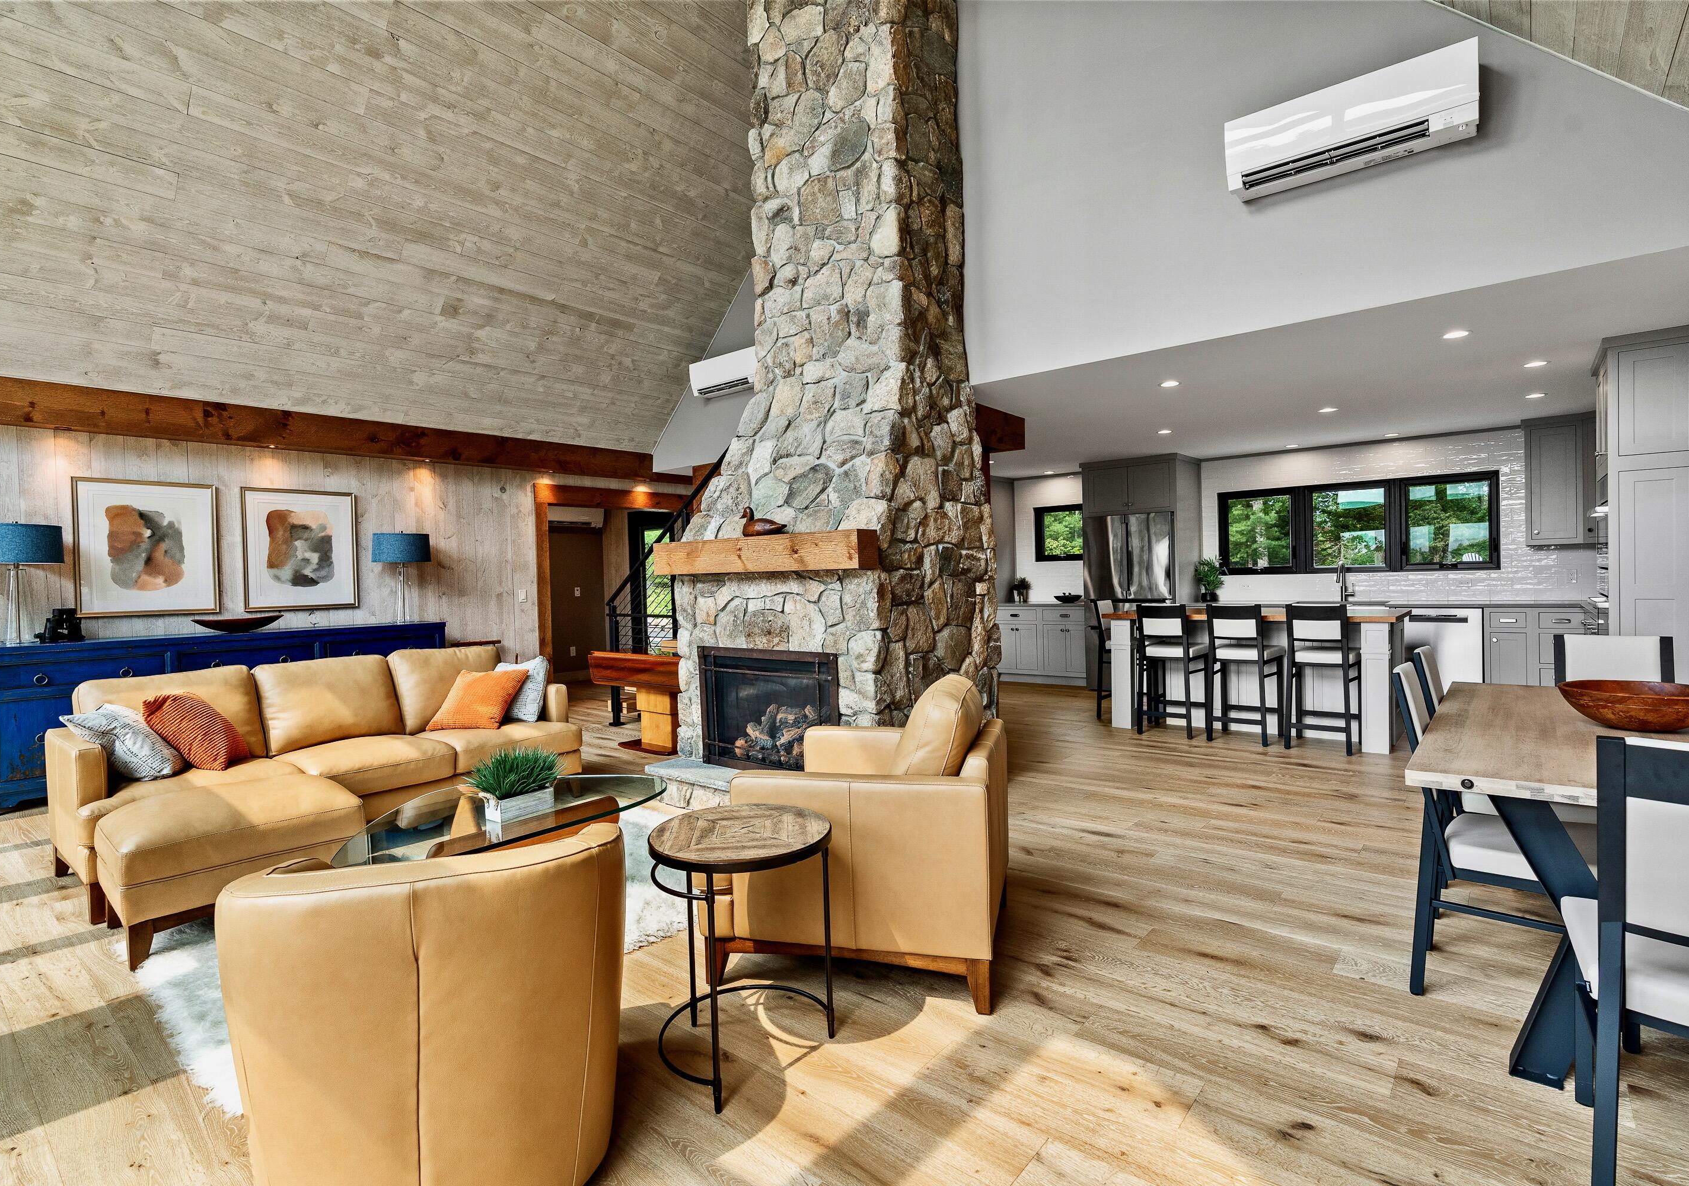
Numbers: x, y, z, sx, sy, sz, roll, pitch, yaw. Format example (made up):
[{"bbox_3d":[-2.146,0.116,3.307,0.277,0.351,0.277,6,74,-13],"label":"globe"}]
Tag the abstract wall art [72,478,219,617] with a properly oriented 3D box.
[{"bbox_3d":[-4.935,-0.311,5.624,0.040,0.950,0.780,0,2,39],"label":"abstract wall art"}]

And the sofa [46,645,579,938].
[{"bbox_3d":[-2.635,0.828,4.246,1.030,0.915,2.250,0,2,39],"label":"sofa"}]

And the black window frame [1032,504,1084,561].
[{"bbox_3d":[2.673,-0.721,9.569,0.812,0.675,0.080,0,2,39],"label":"black window frame"}]

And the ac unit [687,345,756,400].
[{"bbox_3d":[-1.051,-2.049,7.403,0.925,0.302,0.235,0,2,39],"label":"ac unit"}]

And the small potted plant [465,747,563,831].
[{"bbox_3d":[-1.246,0.725,3.017,0.190,0.235,0.280,0,2,39],"label":"small potted plant"}]

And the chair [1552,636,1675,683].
[{"bbox_3d":[3.092,0.677,3.149,0.420,0.965,0.580,0,2,39],"label":"chair"}]

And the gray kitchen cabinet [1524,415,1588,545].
[{"bbox_3d":[5.944,-0.927,6.647,0.377,1.027,0.340,0,2,39],"label":"gray kitchen cabinet"}]

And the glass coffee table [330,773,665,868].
[{"bbox_3d":[-1.388,1.043,3.164,0.940,0.400,1.290,0,2,39],"label":"glass coffee table"}]

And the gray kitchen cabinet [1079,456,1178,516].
[{"bbox_3d":[3.214,-1.119,8.528,0.982,0.563,0.878,0,2,39],"label":"gray kitchen cabinet"}]

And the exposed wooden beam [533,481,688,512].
[{"bbox_3d":[-2.456,-1.000,8.570,0.180,0.195,2.033,0,2,39],"label":"exposed wooden beam"}]

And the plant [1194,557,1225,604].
[{"bbox_3d":[3.763,-0.134,8.183,0.260,0.475,0.260,0,2,39],"label":"plant"}]

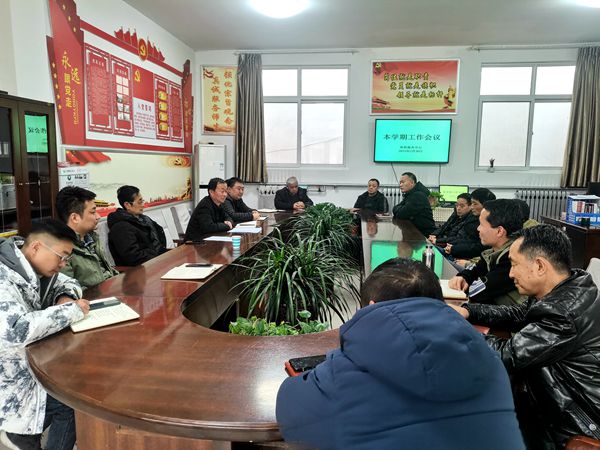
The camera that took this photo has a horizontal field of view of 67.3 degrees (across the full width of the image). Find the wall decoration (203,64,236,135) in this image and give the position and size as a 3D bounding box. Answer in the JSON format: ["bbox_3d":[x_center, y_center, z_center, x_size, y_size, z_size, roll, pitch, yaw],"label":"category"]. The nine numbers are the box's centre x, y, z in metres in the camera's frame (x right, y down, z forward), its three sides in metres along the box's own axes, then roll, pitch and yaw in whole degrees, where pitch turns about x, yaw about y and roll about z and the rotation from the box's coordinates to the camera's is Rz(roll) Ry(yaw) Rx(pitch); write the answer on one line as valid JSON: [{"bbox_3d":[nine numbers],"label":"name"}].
[{"bbox_3d":[-1.384,-2.176,7.884,0.703,1.173,0.035,2,8,7],"label":"wall decoration"}]

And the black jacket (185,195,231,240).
[{"bbox_3d":[-0.821,0.035,4.168,0.480,0.580,0.530,2,8,7],"label":"black jacket"}]

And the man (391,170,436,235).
[{"bbox_3d":[1.383,0.001,5.634,0.700,1.300,0.560,2,8,10],"label":"man"}]

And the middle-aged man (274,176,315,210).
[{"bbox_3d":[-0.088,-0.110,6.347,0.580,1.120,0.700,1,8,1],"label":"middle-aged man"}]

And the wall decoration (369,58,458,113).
[{"bbox_3d":[1.899,-2.275,7.473,1.418,0.885,0.035,2,8,7],"label":"wall decoration"}]

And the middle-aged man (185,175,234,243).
[{"bbox_3d":[-0.749,0.183,4.243,0.700,1.250,0.550,0,8,-7],"label":"middle-aged man"}]

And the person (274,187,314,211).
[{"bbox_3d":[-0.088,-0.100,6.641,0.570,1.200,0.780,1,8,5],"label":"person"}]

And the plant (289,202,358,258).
[{"bbox_3d":[0.245,0.241,4.779,0.740,0.880,0.740,2,8,7],"label":"plant"}]

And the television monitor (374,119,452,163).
[{"bbox_3d":[1.909,-1.418,7.648,1.240,0.725,0.080,2,13,7],"label":"television monitor"}]

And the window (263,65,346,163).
[{"bbox_3d":[0.004,-1.854,7.779,1.651,1.706,0.100,2,8,7],"label":"window"}]

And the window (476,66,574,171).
[{"bbox_3d":[3.755,-1.744,7.340,1.631,1.742,0.100,2,8,7],"label":"window"}]

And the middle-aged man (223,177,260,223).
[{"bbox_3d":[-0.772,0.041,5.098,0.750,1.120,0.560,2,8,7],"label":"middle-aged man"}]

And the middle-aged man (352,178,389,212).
[{"bbox_3d":[1.029,-0.066,6.548,0.540,1.185,0.780,3,8,17],"label":"middle-aged man"}]

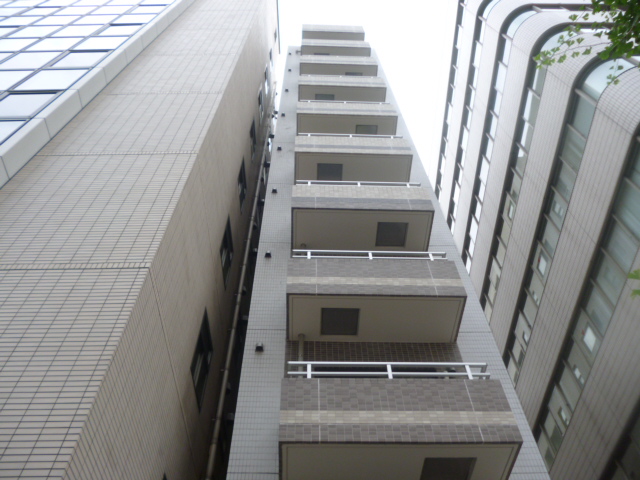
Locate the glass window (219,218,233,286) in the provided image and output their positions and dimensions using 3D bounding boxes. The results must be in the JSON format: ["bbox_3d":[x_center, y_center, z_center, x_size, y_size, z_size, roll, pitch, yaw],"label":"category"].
[{"bbox_3d":[-2.218,0.291,12.258,0.120,1.480,1.110,-1,-56,0],"label":"glass window"}]

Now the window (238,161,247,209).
[{"bbox_3d":[-2.272,-1.606,15.056,0.120,1.480,1.110,-1,-56,0],"label":"window"}]

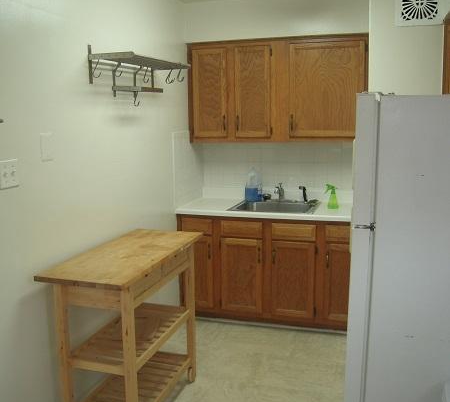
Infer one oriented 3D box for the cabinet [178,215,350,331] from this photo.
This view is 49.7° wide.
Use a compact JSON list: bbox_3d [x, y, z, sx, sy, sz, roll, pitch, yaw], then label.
[{"bbox_3d":[0.384,0.501,3.865,1.366,0.869,0.617,2,10,17],"label":"cabinet"}]

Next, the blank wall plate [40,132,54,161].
[{"bbox_3d":[-0.803,-0.247,2.206,0.009,0.120,0.083,3,10,17],"label":"blank wall plate"}]

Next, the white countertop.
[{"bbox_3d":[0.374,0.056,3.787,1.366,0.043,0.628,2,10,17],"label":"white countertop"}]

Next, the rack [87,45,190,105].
[{"bbox_3d":[-0.472,-0.705,2.797,0.294,0.305,0.670,2,10,17],"label":"rack"}]

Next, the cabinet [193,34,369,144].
[{"bbox_3d":[0.409,-0.843,3.780,1.376,0.757,0.336,2,10,17],"label":"cabinet"}]

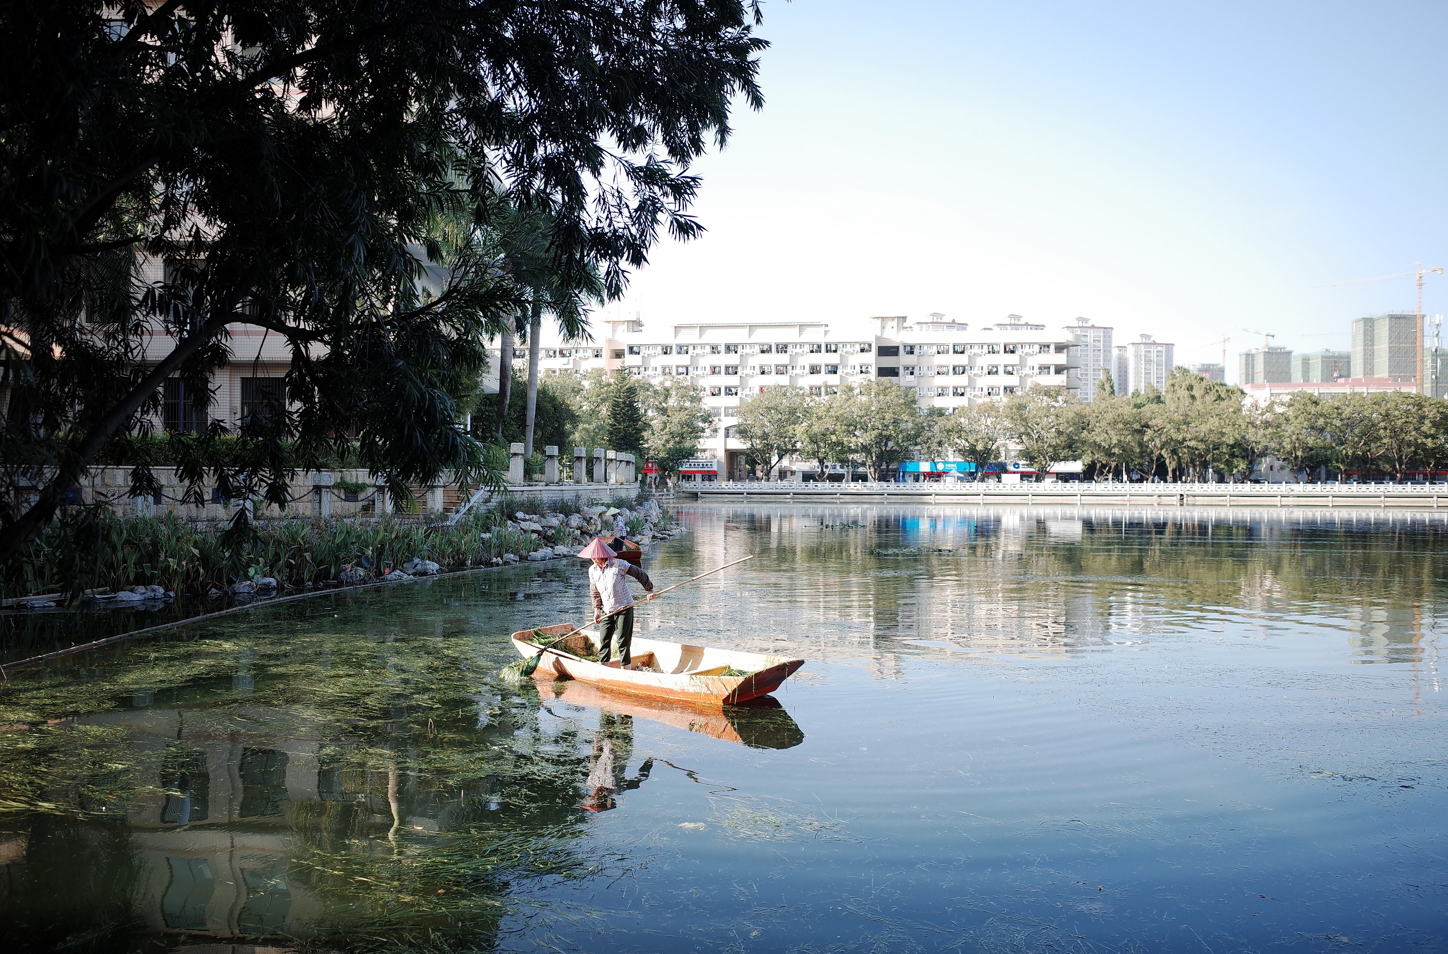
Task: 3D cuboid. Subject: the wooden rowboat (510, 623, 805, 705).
[{"bbox_3d":[-0.850,2.153,12.750,3.820,0.520,1.220,0,-1,43],"label":"wooden rowboat"}]

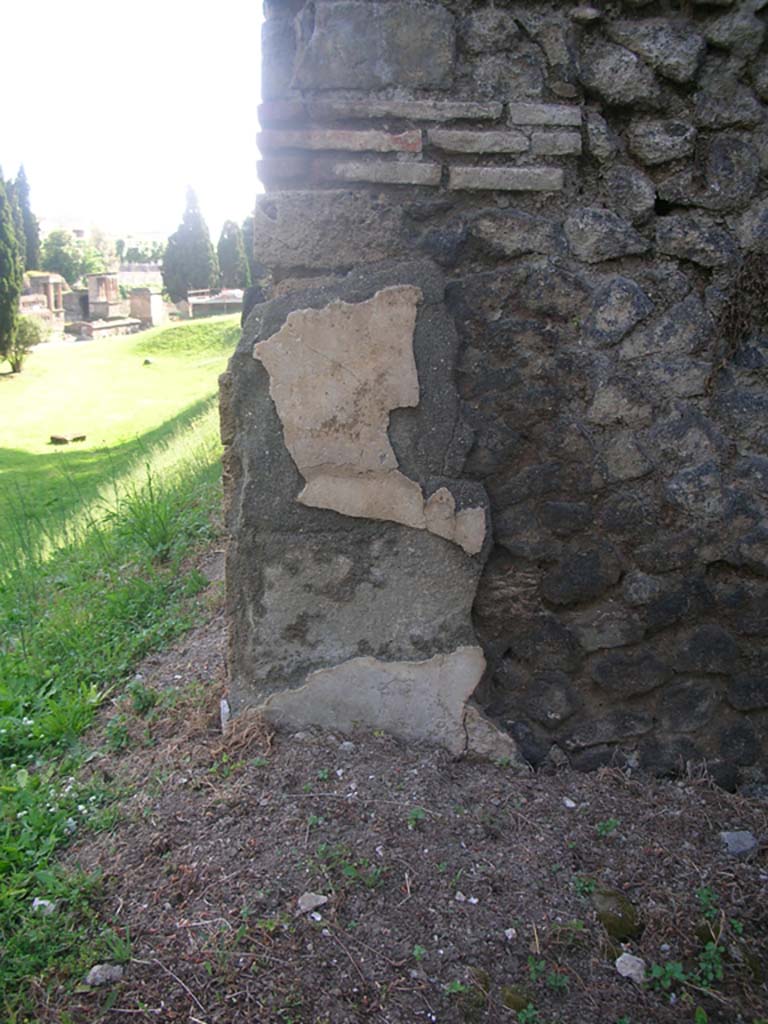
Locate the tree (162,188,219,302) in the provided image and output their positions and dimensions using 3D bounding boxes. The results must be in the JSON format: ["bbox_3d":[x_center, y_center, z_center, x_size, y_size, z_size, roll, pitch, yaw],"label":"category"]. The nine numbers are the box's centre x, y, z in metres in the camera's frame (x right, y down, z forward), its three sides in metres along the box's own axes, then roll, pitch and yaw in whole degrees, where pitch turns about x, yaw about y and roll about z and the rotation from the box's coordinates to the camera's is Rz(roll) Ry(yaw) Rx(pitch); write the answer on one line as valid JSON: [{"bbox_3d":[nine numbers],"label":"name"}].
[{"bbox_3d":[-13.456,-18.393,72.000,3.894,8.206,3.800,0,14,0],"label":"tree"}]

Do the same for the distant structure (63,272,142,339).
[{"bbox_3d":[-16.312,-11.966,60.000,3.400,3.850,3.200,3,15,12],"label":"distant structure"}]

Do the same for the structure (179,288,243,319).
[{"bbox_3d":[-10.996,-13.227,66.000,4.200,1.900,3.000,0,14,0],"label":"structure"}]

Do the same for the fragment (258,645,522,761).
[{"bbox_3d":[0.015,0.436,2.390,0.602,0.284,0.060,0,14,0],"label":"fragment"}]

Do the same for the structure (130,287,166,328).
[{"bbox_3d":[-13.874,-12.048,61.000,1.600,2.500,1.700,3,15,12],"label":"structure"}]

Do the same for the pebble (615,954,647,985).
[{"bbox_3d":[0.408,0.753,1.708,0.048,0.037,0.045,0,14,0],"label":"pebble"}]

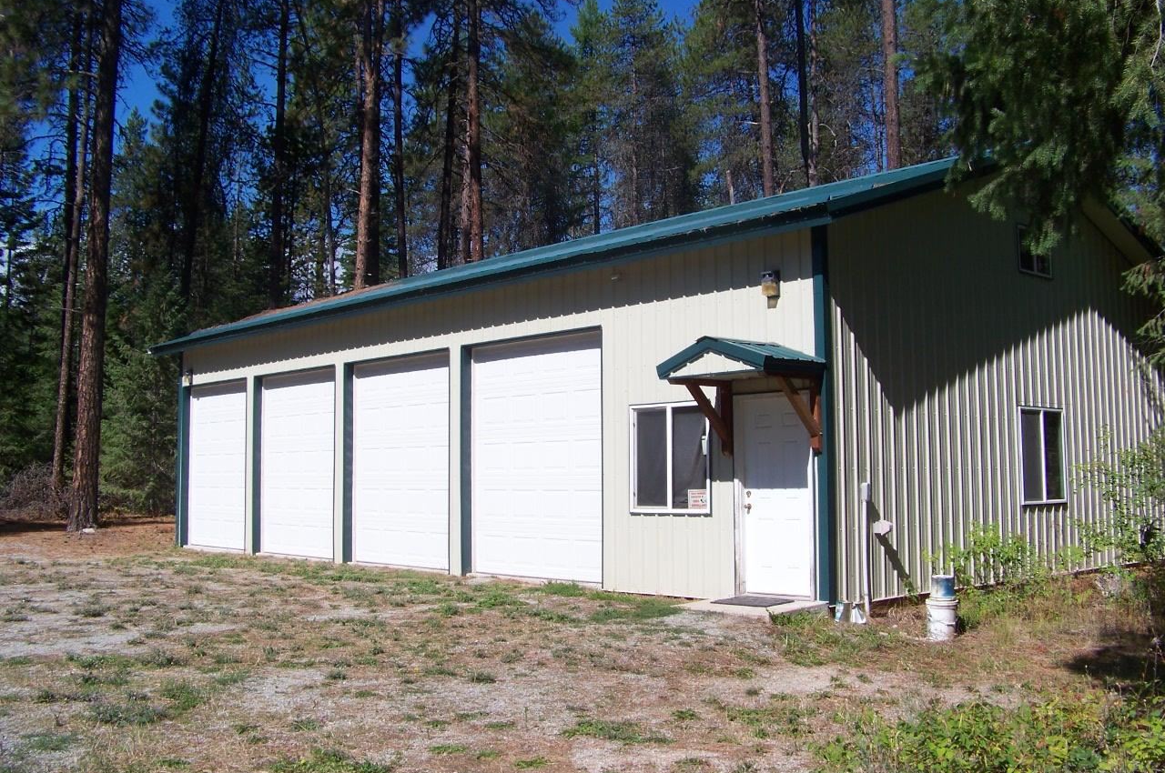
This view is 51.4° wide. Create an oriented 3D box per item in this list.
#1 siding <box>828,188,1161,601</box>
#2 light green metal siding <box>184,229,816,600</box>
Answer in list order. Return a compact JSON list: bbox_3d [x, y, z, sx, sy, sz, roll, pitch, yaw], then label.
[{"bbox_3d":[5.538,-0.223,15.089,8.400,5.210,0.180,3,-6,-43],"label":"siding"},{"bbox_3d":[-2.579,0.741,17.707,0.180,3.850,14.900,3,-6,-43],"label":"light green metal siding"}]

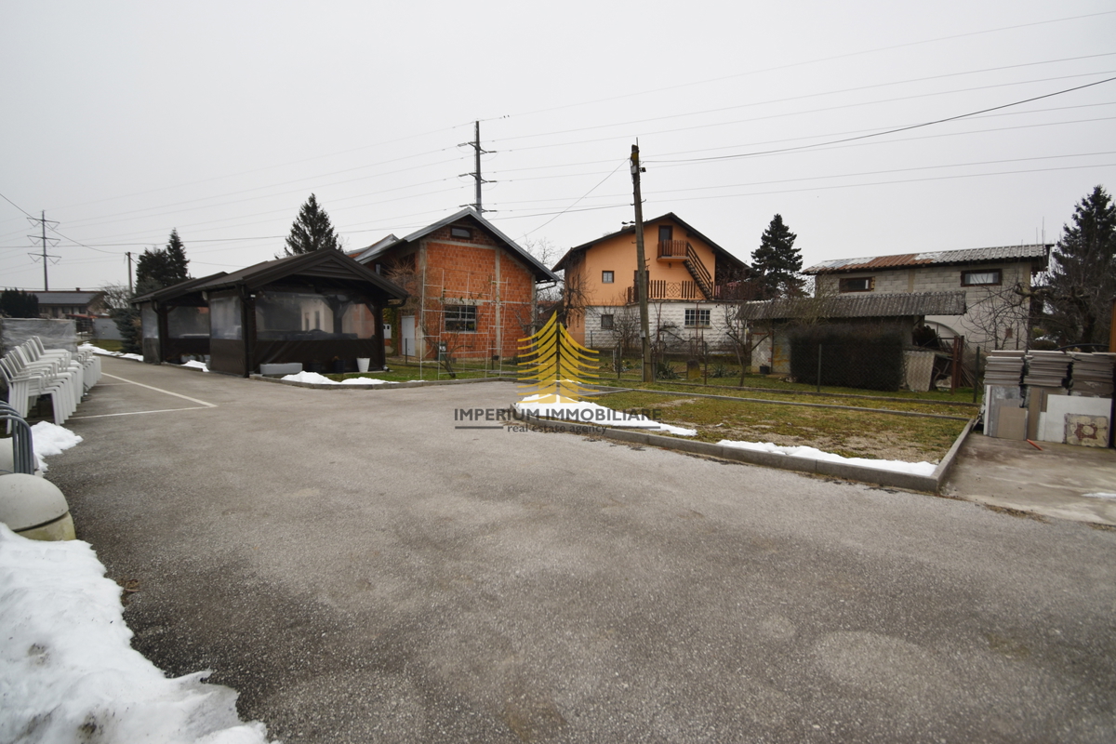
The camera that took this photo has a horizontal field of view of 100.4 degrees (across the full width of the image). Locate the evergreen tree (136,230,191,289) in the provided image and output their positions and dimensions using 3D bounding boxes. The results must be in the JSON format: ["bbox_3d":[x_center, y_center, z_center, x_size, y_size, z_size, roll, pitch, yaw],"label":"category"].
[{"bbox_3d":[-27.834,-5.754,33.339,3.400,8.648,3.400,-4,6,-39],"label":"evergreen tree"}]

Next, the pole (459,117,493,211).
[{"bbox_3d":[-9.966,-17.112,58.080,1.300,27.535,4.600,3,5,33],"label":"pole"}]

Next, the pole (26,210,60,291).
[{"bbox_3d":[-110.688,-20.912,101.085,1.000,27.662,5.000,2,5,21],"label":"pole"}]

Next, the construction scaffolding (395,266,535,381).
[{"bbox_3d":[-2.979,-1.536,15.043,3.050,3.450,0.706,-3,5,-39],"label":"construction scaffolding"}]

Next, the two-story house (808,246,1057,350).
[{"bbox_3d":[15.597,-2.840,20.529,7.710,4.950,6.000,4,6,36],"label":"two-story house"}]

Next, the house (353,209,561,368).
[{"bbox_3d":[-7.062,-4.818,29.285,8.850,7.909,11.218,-3,5,-39],"label":"house"}]

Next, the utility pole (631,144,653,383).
[{"bbox_3d":[2.209,-2.823,12.356,0.400,6.233,0.350,-3,5,14],"label":"utility pole"}]

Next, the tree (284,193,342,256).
[{"bbox_3d":[-22.116,-9.104,42.546,6.000,13.922,6.000,-2,5,-27],"label":"tree"}]

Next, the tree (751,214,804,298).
[{"bbox_3d":[15.119,-6.052,32.372,4.100,9.493,4.100,2,5,25],"label":"tree"}]

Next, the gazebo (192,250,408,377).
[{"bbox_3d":[-8.968,-2.026,16.182,5.119,3.968,5.056,4,6,38],"label":"gazebo"}]

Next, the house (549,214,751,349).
[{"bbox_3d":[6.021,-5.900,34.751,11.637,9.240,10.906,0,4,-8],"label":"house"}]

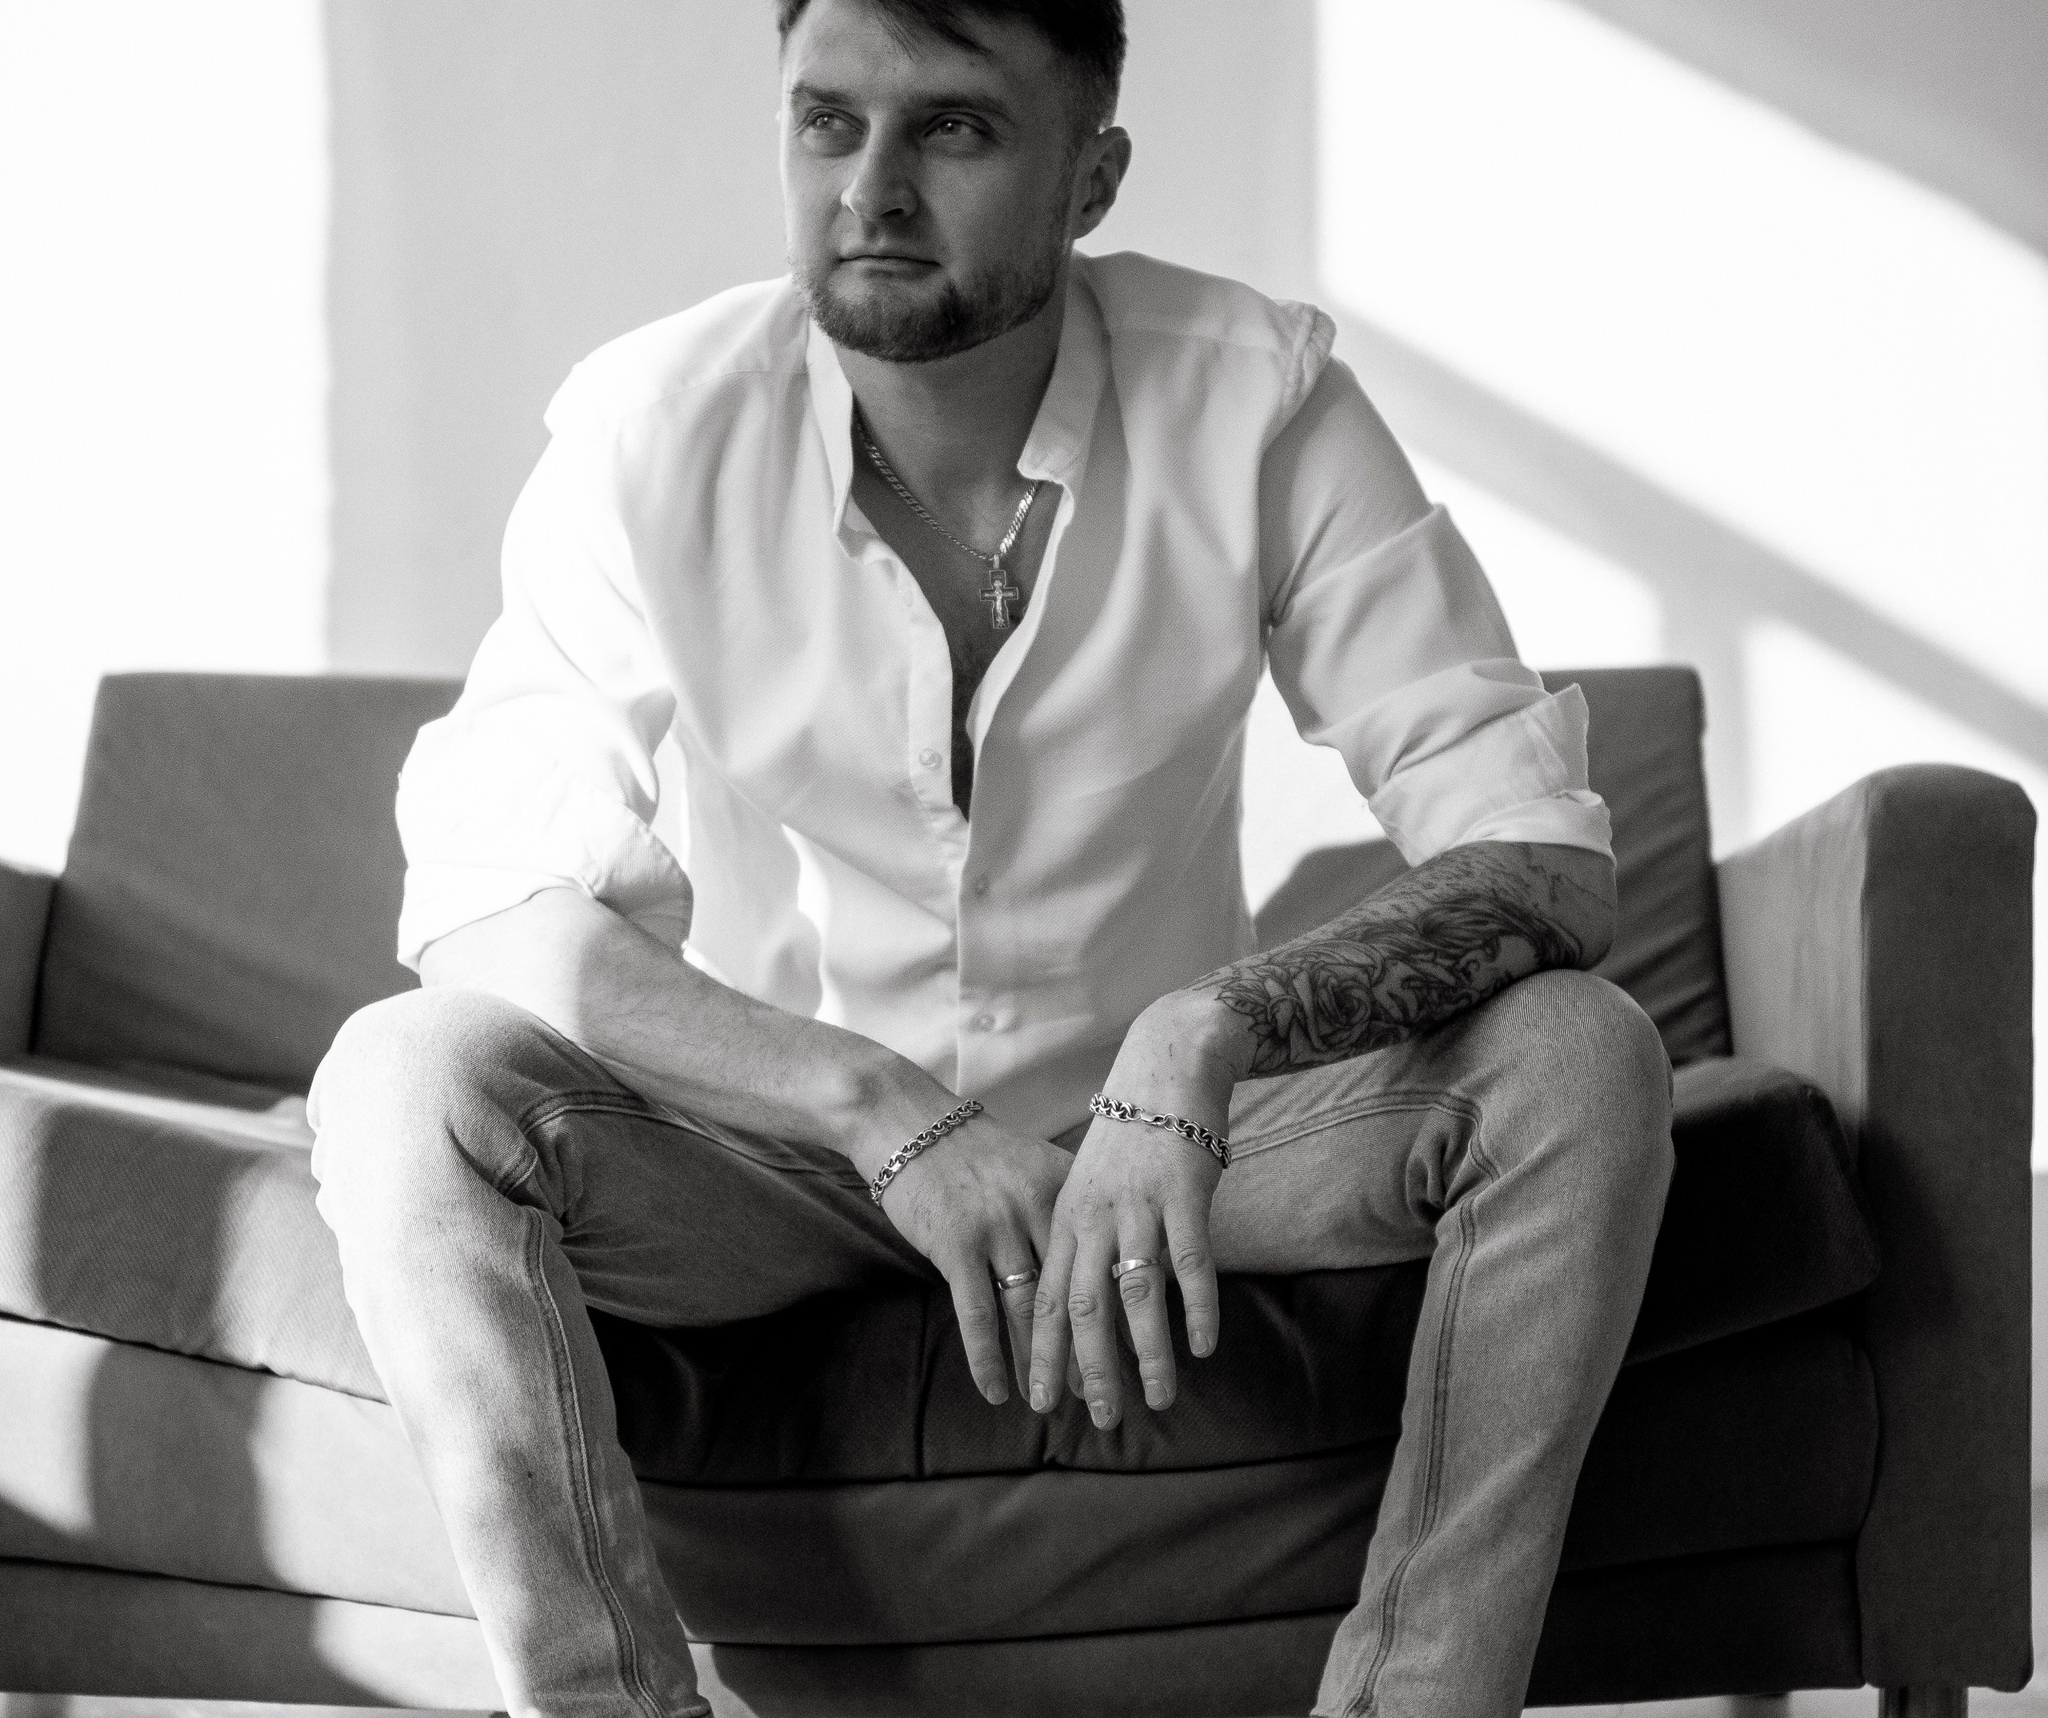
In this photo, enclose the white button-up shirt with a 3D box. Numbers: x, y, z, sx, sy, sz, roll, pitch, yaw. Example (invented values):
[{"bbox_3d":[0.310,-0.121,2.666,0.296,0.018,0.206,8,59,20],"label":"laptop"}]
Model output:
[{"bbox_3d":[-0.012,-0.091,2.310,0.660,0.540,0.420,0,0,3],"label":"white button-up shirt"}]

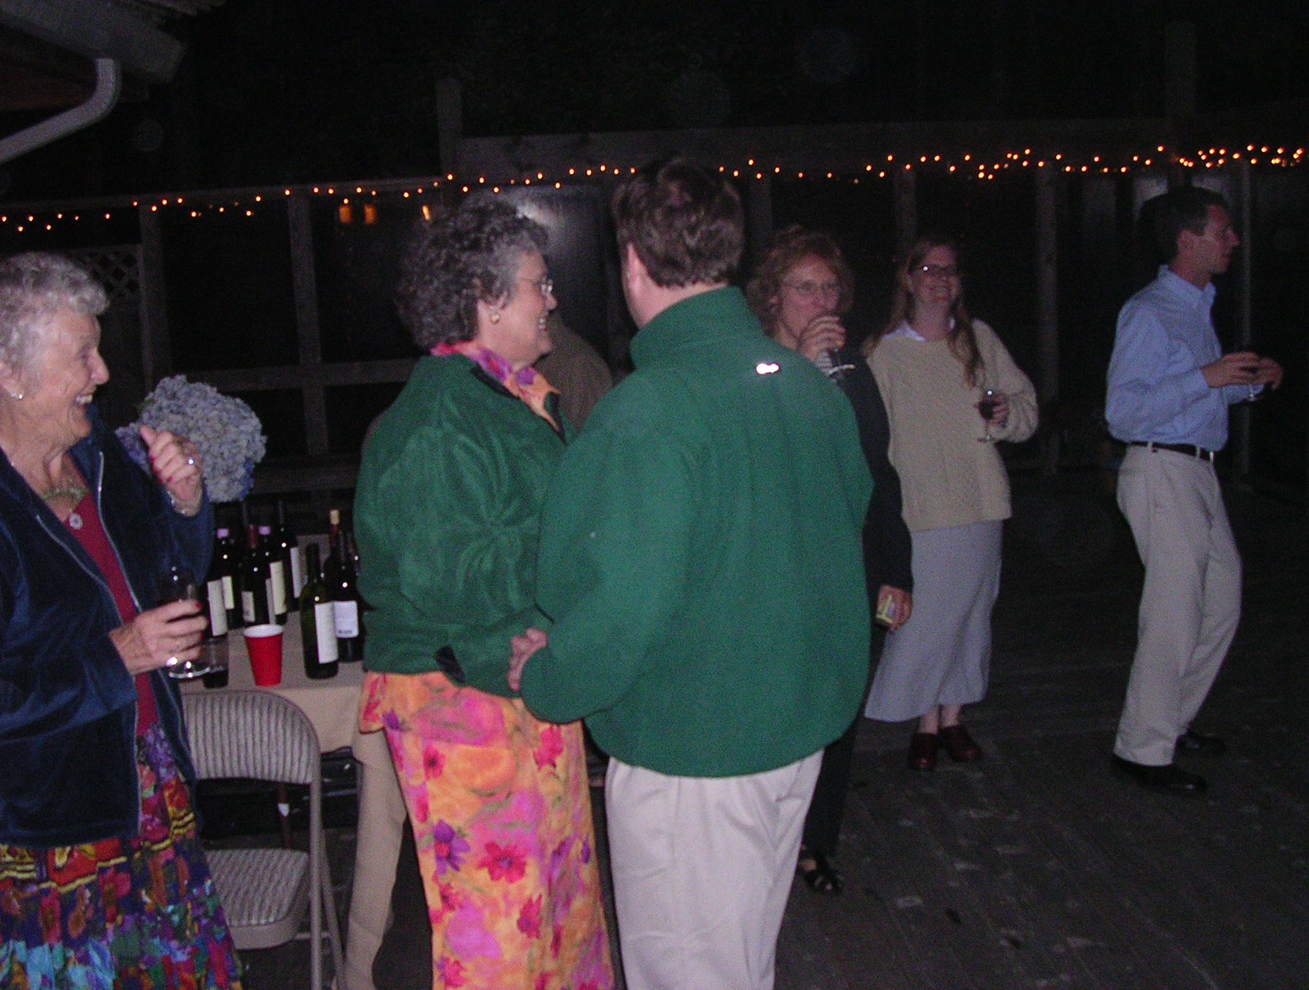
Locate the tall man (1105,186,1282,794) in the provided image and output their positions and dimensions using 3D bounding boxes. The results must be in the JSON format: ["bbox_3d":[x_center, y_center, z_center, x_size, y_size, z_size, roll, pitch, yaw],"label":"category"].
[{"bbox_3d":[1.648,-0.027,4.439,0.500,1.800,0.500,1,8,33],"label":"tall man"}]

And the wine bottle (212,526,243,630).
[{"bbox_3d":[-1.164,0.222,3.954,0.074,0.280,0.074,-3,7,0],"label":"wine bottle"}]

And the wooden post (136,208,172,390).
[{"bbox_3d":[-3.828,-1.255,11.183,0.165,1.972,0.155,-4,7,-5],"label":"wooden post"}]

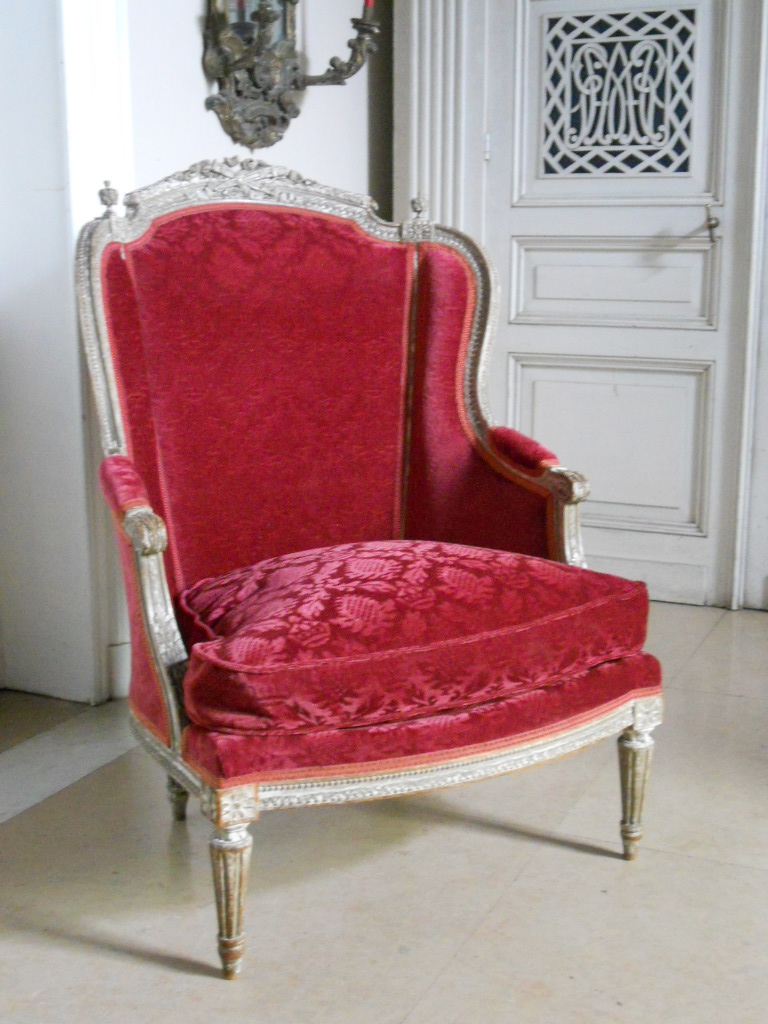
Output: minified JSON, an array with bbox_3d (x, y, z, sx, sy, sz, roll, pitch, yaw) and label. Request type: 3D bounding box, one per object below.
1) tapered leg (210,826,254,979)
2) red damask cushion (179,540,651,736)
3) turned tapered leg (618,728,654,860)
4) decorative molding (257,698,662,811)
[{"bbox_3d":[-0.206,0.516,1.821,0.057,0.228,0.057,0,11,0],"label":"tapered leg"},{"bbox_3d":[-0.006,0.138,2.058,0.773,0.173,0.495,-7,13,-30],"label":"red damask cushion"},{"bbox_3d":[0.395,0.447,2.171,0.057,0.228,0.057,0,11,0],"label":"turned tapered leg"},{"bbox_3d":[0.144,0.347,1.943,0.702,0.049,0.077,-7,13,-30],"label":"decorative molding"}]

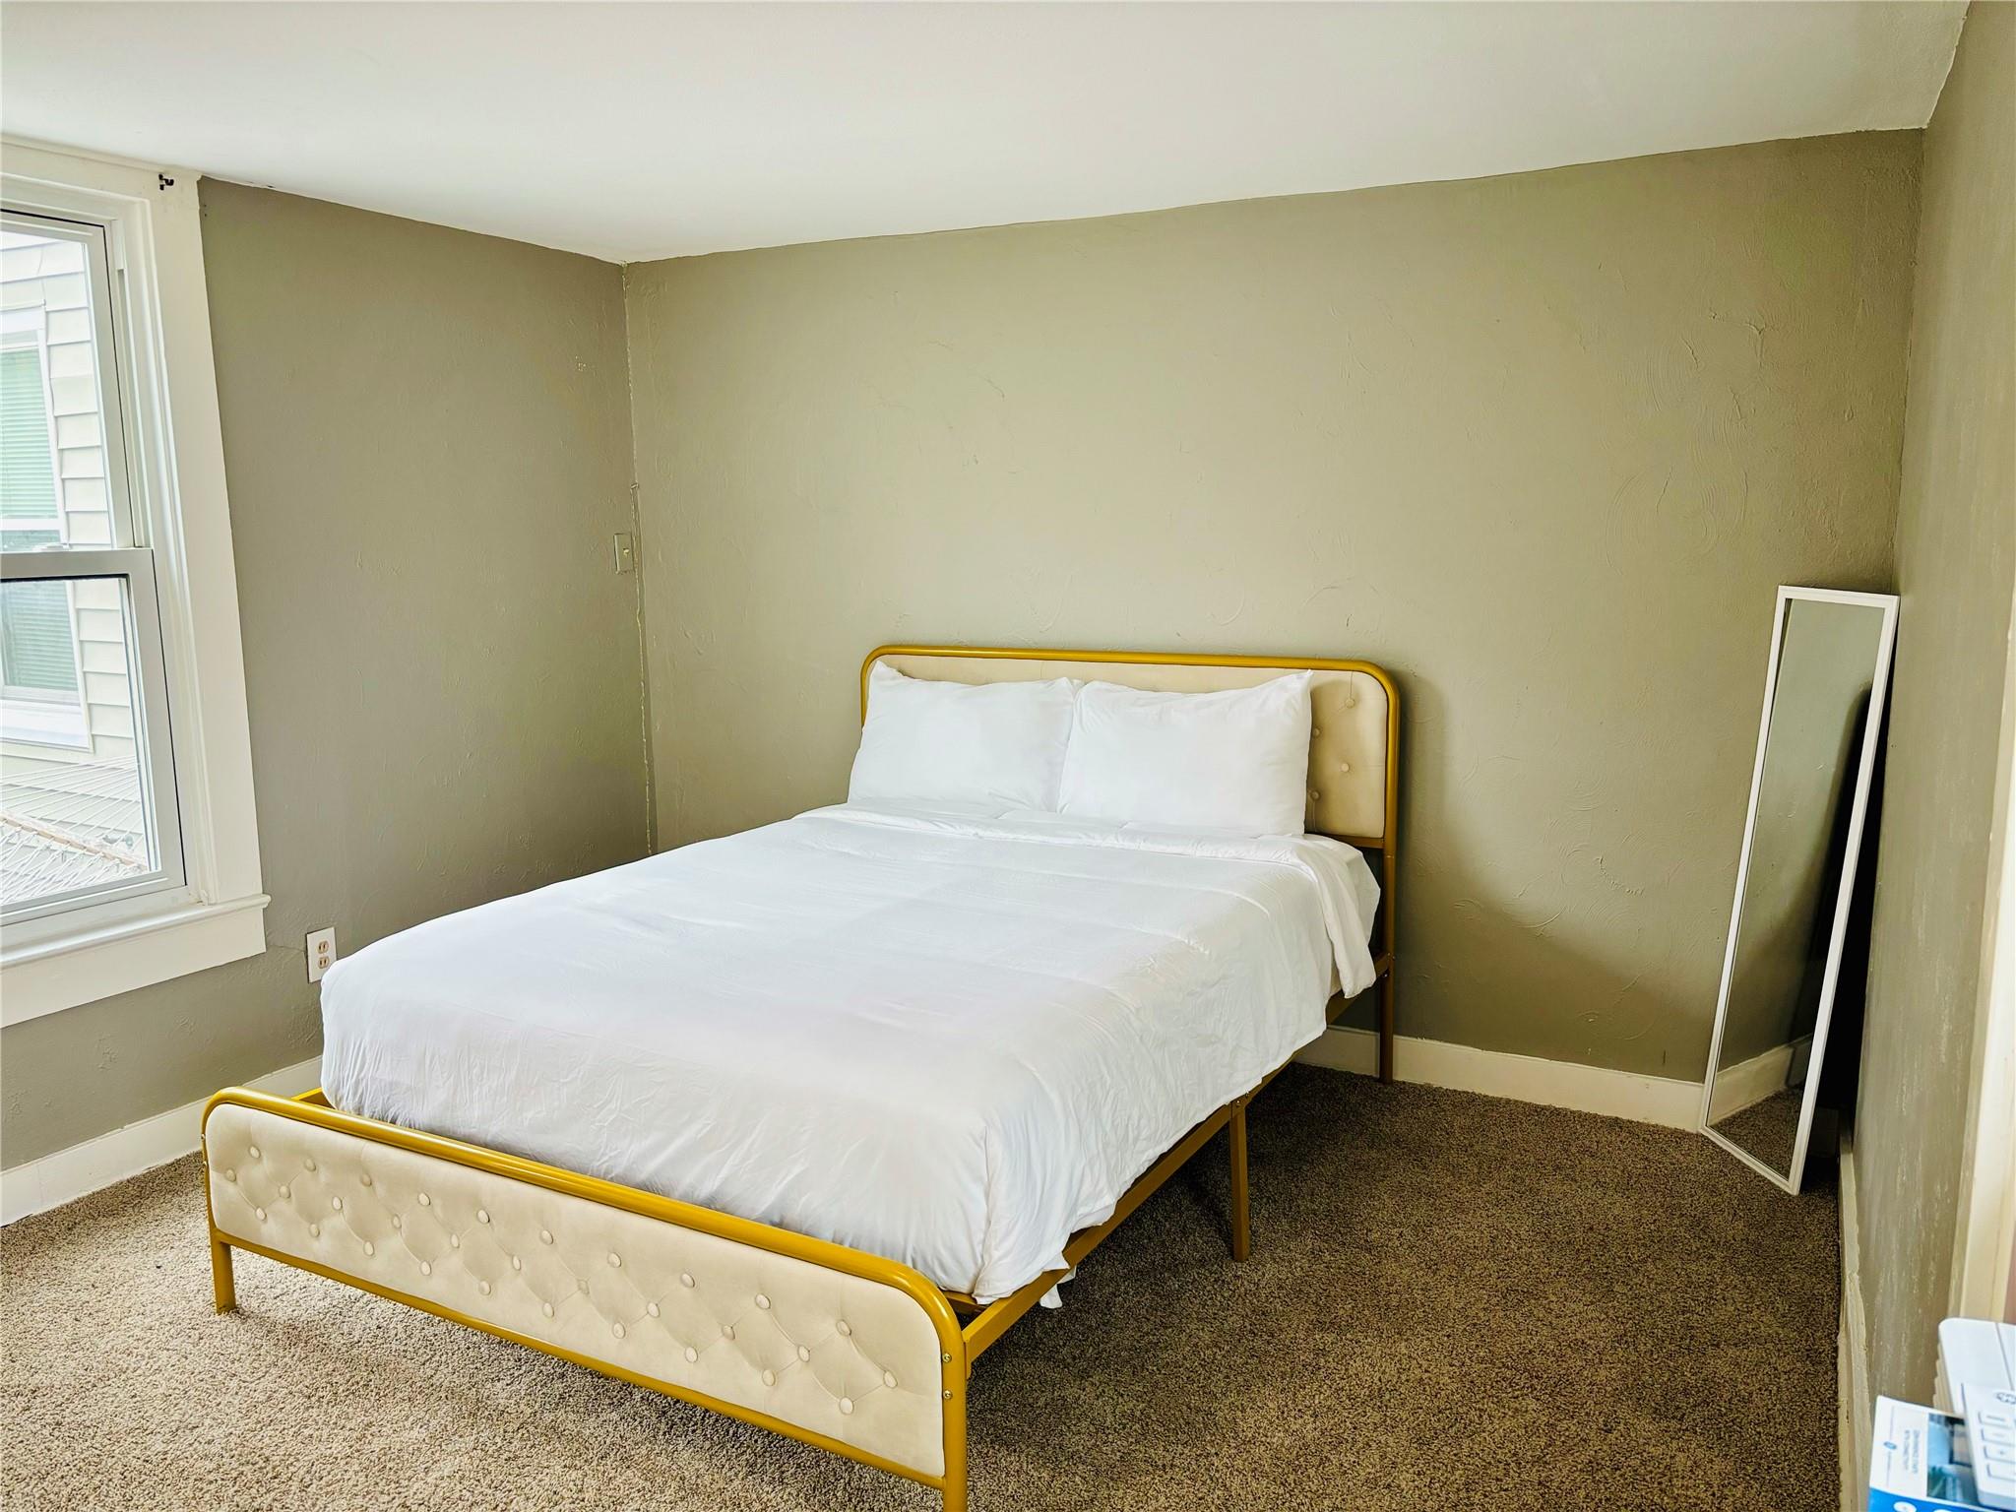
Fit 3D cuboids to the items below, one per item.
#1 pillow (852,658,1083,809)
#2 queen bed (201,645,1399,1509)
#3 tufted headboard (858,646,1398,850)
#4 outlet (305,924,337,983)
[{"bbox_3d":[-0.111,-0.032,3.916,0.655,0.400,0.160,4,-8,29],"label":"pillow"},{"bbox_3d":[-0.230,0.374,3.071,1.530,1.017,2.047,4,10,29],"label":"queen bed"},{"bbox_3d":[0.254,-0.045,3.900,1.515,0.443,0.050,4,10,29],"label":"tufted headboard"},{"bbox_3d":[-1.617,0.470,3.569,0.008,0.116,0.071,4,10,29],"label":"outlet"}]

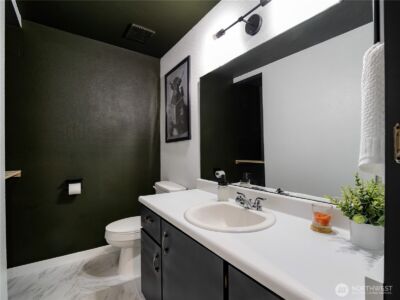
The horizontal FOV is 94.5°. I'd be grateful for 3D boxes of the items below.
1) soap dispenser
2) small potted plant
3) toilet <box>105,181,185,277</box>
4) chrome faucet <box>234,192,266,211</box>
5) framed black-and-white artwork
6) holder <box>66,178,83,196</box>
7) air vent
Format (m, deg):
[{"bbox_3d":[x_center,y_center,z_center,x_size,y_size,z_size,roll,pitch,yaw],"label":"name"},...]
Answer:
[{"bbox_3d":[0.186,0.293,1.480,0.085,0.220,0.078,0,0,-35],"label":"soap dispenser"},{"bbox_3d":[0.702,0.258,0.763,0.240,0.290,0.260,0,0,-35],"label":"small potted plant"},{"bbox_3d":[-0.582,0.798,1.998,0.755,0.740,0.450,0,0,-35],"label":"toilet"},{"bbox_3d":[0.328,0.345,1.247,0.120,0.085,0.200,0,0,-35],"label":"chrome faucet"},{"bbox_3d":[-0.292,-0.555,2.239,0.022,0.900,0.610,0,0,-35],"label":"framed black-and-white artwork"},{"bbox_3d":[-1.386,0.408,2.040,0.140,0.165,0.115,0,0,-35],"label":"holder"},{"bbox_3d":[-0.677,-1.278,2.071,0.250,0.030,0.280,0,0,-35],"label":"air vent"}]

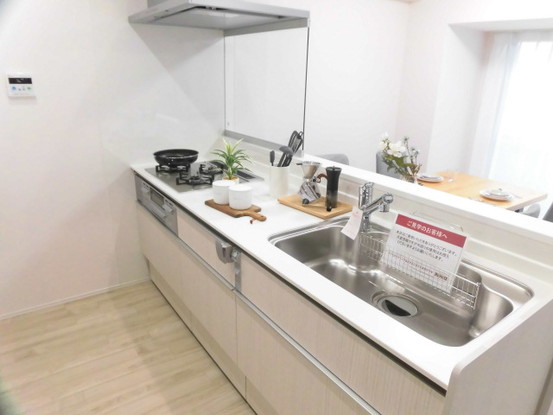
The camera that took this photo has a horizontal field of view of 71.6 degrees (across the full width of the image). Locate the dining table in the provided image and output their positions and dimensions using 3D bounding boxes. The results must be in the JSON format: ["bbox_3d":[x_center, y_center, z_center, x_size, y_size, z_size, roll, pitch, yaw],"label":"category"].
[{"bbox_3d":[1.052,0.258,2.647,1.400,0.720,0.790,-11,22,-34],"label":"dining table"}]

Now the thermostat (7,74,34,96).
[{"bbox_3d":[-1.361,-0.649,2.041,0.118,0.120,0.020,-11,22,-34],"label":"thermostat"}]

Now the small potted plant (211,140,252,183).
[{"bbox_3d":[-0.236,-0.216,1.991,0.200,0.275,0.200,1,18,0],"label":"small potted plant"}]

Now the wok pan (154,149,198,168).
[{"bbox_3d":[-0.618,-0.300,2.383,0.278,0.068,0.278,-11,22,-34],"label":"wok pan"}]

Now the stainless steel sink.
[{"bbox_3d":[0.362,0.273,1.312,0.506,0.200,0.744,-11,22,-34],"label":"stainless steel sink"}]

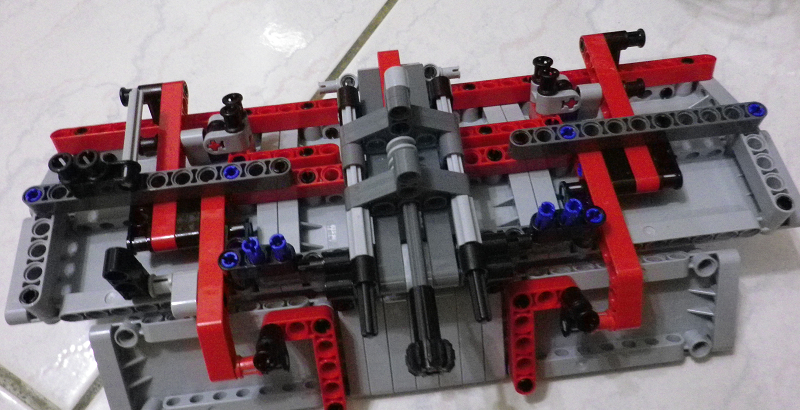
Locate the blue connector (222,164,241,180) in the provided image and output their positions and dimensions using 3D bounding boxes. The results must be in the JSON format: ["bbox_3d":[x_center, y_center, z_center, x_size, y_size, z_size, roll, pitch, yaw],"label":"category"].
[{"bbox_3d":[-0.055,-0.006,0.220,0.006,0.019,0.006,-7,58,-2],"label":"blue connector"}]

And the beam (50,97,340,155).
[{"bbox_3d":[-0.076,-0.031,0.255,0.119,0.008,0.007,-7,38,-2],"label":"beam"}]

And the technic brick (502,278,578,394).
[{"bbox_3d":[0.048,0.043,0.216,0.023,0.039,0.008,-7,20,-1],"label":"technic brick"}]

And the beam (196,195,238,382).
[{"bbox_3d":[-0.059,0.023,0.212,0.008,0.020,0.065,-7,60,-2],"label":"beam"}]

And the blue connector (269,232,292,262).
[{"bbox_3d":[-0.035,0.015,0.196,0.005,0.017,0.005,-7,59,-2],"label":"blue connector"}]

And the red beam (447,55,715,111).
[{"bbox_3d":[0.067,-0.048,0.260,0.119,0.008,0.007,-7,38,-2],"label":"red beam"}]

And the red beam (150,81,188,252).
[{"bbox_3d":[-0.081,-0.016,0.232,0.008,0.007,0.071,-7,60,-2],"label":"red beam"}]

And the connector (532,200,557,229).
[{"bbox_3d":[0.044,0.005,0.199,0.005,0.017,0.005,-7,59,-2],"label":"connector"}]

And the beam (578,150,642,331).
[{"bbox_3d":[0.068,0.008,0.216,0.008,0.020,0.065,-7,60,-2],"label":"beam"}]

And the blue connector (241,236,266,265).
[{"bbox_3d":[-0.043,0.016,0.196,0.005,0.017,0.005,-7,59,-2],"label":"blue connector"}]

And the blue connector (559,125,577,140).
[{"bbox_3d":[0.056,-0.019,0.224,0.006,0.019,0.006,-7,58,-2],"label":"blue connector"}]

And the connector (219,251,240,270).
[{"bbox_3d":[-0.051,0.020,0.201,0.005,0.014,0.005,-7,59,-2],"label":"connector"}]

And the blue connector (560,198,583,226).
[{"bbox_3d":[0.052,0.005,0.200,0.006,0.019,0.006,-7,58,-2],"label":"blue connector"}]

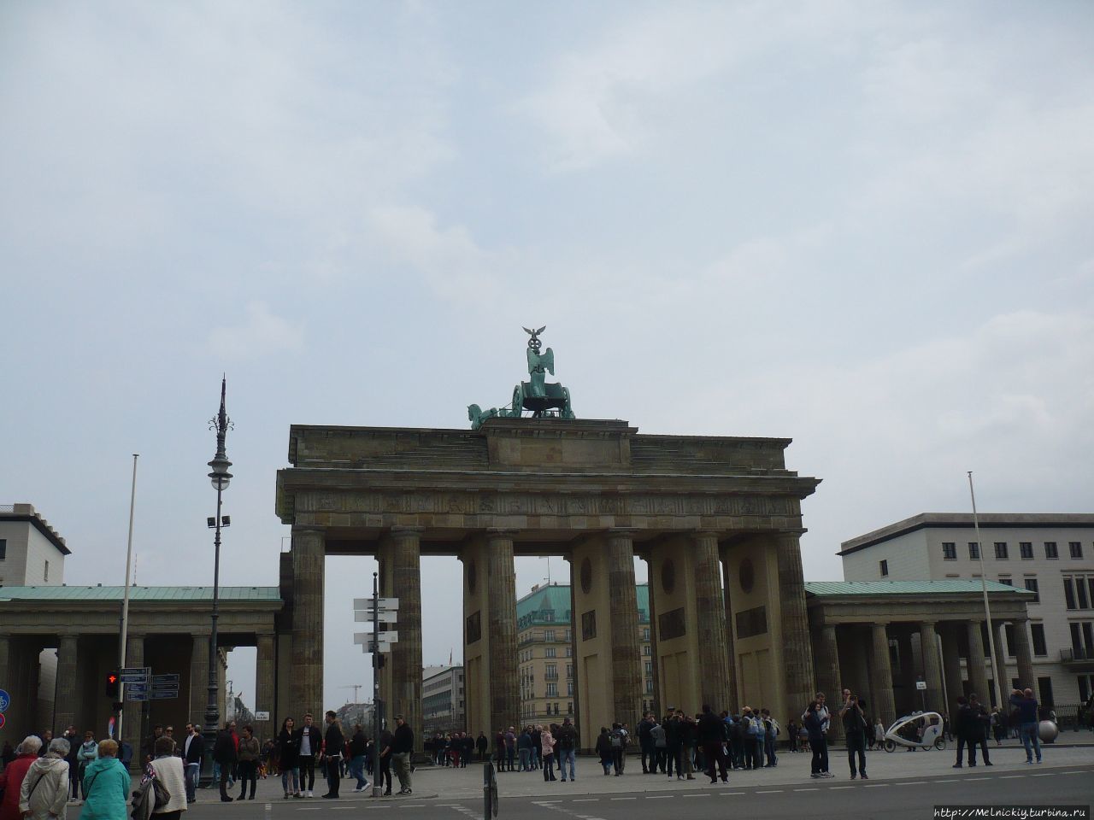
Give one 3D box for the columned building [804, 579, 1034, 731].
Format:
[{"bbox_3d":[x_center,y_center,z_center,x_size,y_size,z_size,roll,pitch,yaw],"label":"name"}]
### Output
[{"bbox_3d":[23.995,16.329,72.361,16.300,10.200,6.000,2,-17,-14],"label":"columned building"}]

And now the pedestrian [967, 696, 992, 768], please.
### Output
[{"bbox_3d":[10.690,8.022,27.730,0.580,1.740,0.420,-5,-16,11],"label":"pedestrian"}]

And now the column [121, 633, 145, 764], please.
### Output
[{"bbox_3d":[-21.806,15.248,58.402,1.150,7.150,1.150,2,-17,-14],"label":"column"}]

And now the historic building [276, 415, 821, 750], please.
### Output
[{"bbox_3d":[0.019,11.608,69.894,33.400,20.300,11.600,2,-17,-14],"label":"historic building"}]

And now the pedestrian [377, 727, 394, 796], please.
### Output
[{"bbox_3d":[-3.776,8.136,25.813,0.340,1.609,0.460,10,-19,-36],"label":"pedestrian"}]

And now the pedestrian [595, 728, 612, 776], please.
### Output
[{"bbox_3d":[1.943,11.723,37.946,0.520,1.570,0.360,-3,-16,5],"label":"pedestrian"}]

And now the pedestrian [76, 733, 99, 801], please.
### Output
[{"bbox_3d":[-11.418,8.867,27.442,0.560,1.660,0.380,-2,-16,-2],"label":"pedestrian"}]

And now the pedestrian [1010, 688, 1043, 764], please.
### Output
[{"bbox_3d":[11.785,7.817,27.371,0.600,1.770,0.600,2,-16,-14],"label":"pedestrian"}]

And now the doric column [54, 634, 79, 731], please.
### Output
[{"bbox_3d":[-24.189,14.848,55.370,1.150,7.000,1.150,2,-16,-14],"label":"doric column"}]

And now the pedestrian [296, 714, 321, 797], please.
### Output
[{"bbox_3d":[-5.329,7.746,24.766,0.560,1.780,0.360,-2,-16,0],"label":"pedestrian"}]

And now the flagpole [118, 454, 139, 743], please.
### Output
[{"bbox_3d":[-19.276,9.344,50.784,0.250,14.945,0.250,2,-16,-14],"label":"flagpole"}]

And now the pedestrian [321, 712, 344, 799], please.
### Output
[{"bbox_3d":[-4.698,7.548,24.270,0.480,1.810,0.500,3,-16,-16],"label":"pedestrian"}]

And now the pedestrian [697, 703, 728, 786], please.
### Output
[{"bbox_3d":[3.924,7.900,26.142,0.620,1.780,0.420,-2,-16,0],"label":"pedestrian"}]

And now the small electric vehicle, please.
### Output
[{"bbox_3d":[15.921,13.901,47.862,2.850,1.700,1.080,2,-17,-13],"label":"small electric vehicle"}]

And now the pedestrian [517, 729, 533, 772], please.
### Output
[{"bbox_3d":[-0.939,13.739,44.746,0.540,1.720,0.360,-5,-16,10],"label":"pedestrian"}]

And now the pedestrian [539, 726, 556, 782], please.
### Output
[{"bbox_3d":[0.013,10.435,33.590,0.420,1.600,0.460,7,-18,-29],"label":"pedestrian"}]

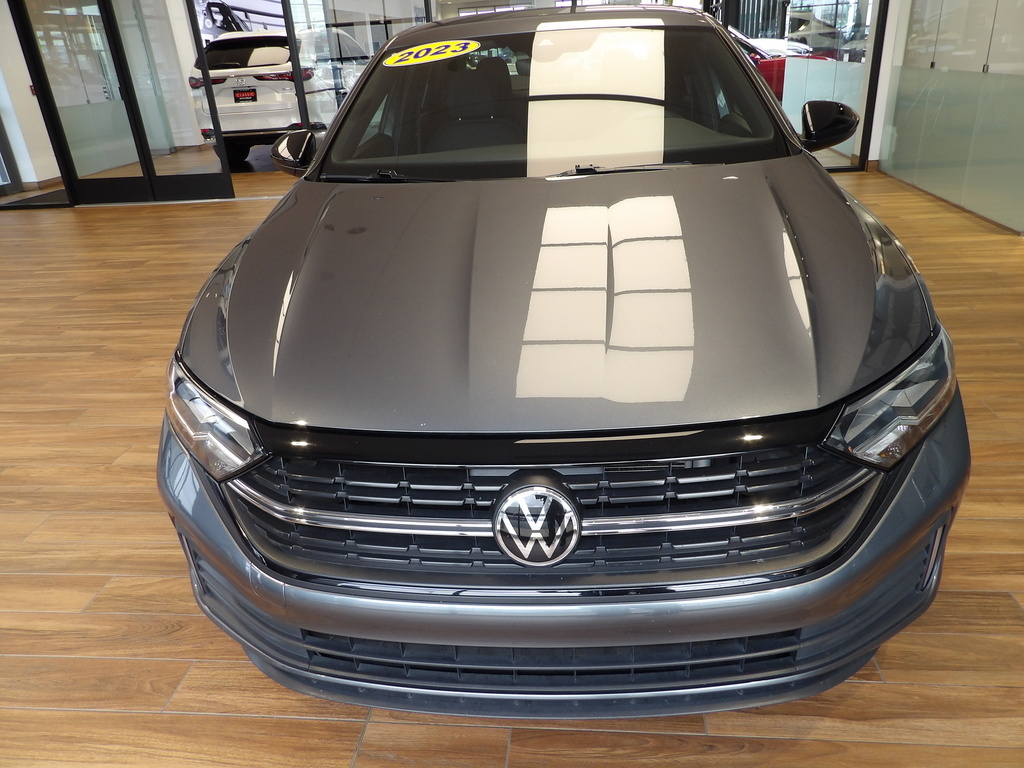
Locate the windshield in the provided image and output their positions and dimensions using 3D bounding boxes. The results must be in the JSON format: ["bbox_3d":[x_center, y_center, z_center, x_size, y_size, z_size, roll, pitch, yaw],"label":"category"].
[{"bbox_3d":[0.120,-0.887,2.251,1.420,0.150,0.880,-1,53,5],"label":"windshield"}]

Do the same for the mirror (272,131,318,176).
[{"bbox_3d":[-0.750,-0.802,2.490,0.200,0.155,0.160,-1,24,5],"label":"mirror"}]

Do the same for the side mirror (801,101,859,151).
[{"bbox_3d":[1.032,-0.848,2.326,0.200,0.155,0.160,-1,24,5],"label":"side mirror"}]

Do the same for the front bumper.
[{"bbox_3d":[0.062,0.307,1.398,1.770,0.500,0.540,-1,24,5],"label":"front bumper"}]

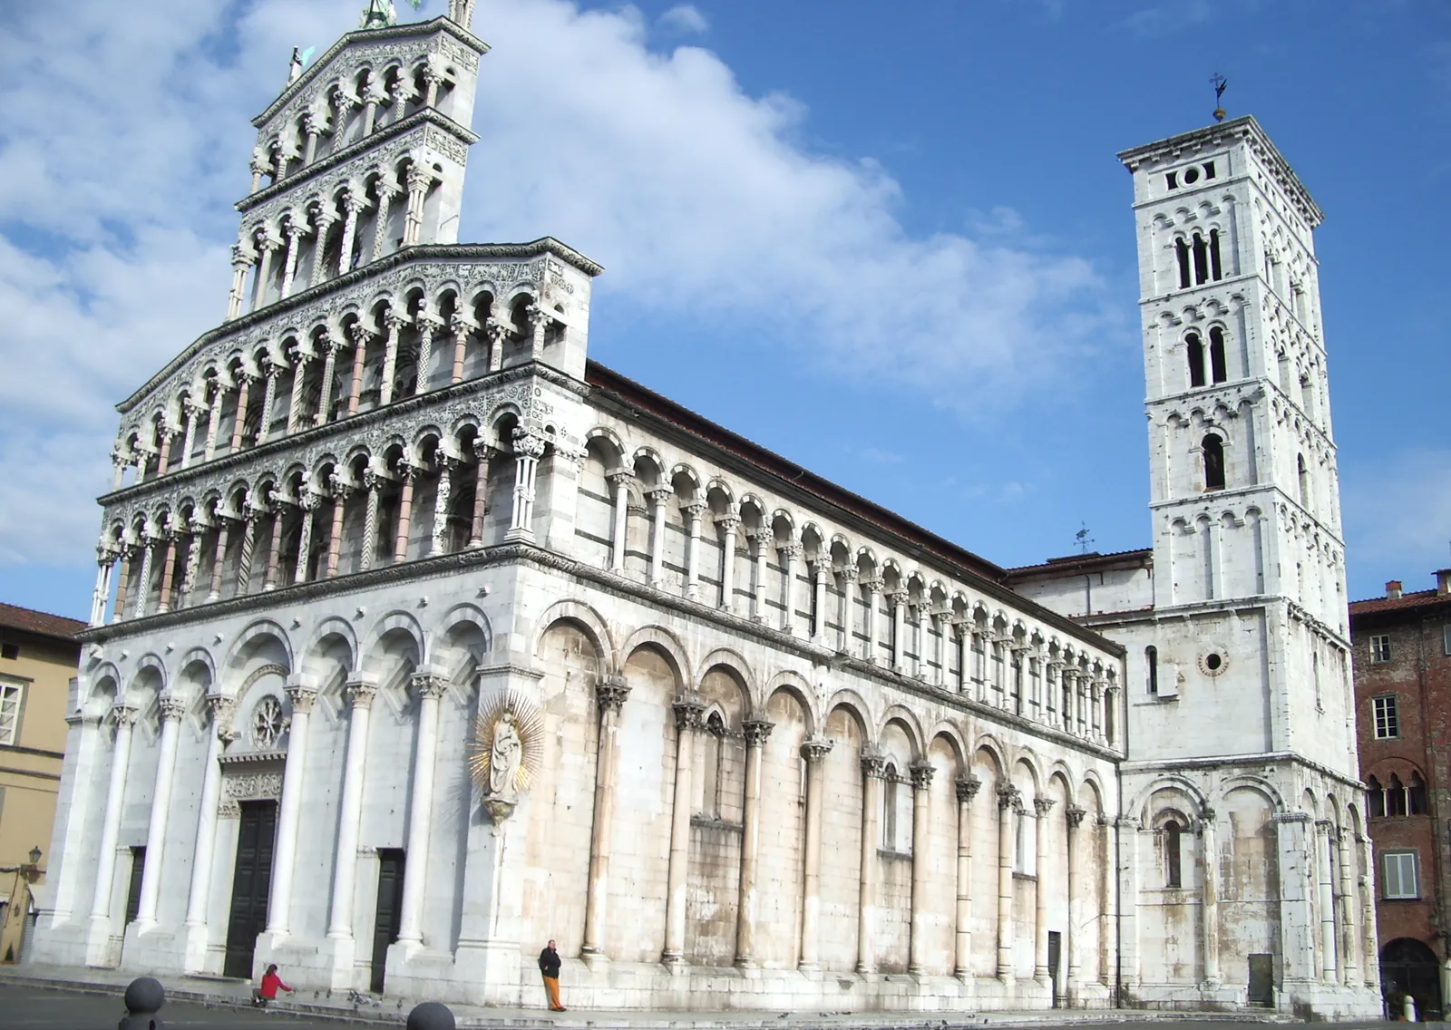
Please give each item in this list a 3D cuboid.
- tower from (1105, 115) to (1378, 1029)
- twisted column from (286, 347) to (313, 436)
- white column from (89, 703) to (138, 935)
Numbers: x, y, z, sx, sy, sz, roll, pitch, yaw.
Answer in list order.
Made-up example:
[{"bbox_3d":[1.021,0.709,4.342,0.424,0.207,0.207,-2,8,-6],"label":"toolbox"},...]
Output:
[{"bbox_3d":[26.572,2.430,74.857,7.400,44.000,11.400,-11,-22,36],"label":"tower"},{"bbox_3d":[-13.527,-3.944,46.577,0.430,2.850,0.430,-11,-22,37],"label":"twisted column"},{"bbox_3d":[-20.510,9.923,49.183,0.740,7.400,0.740,-11,-22,37],"label":"white column"}]

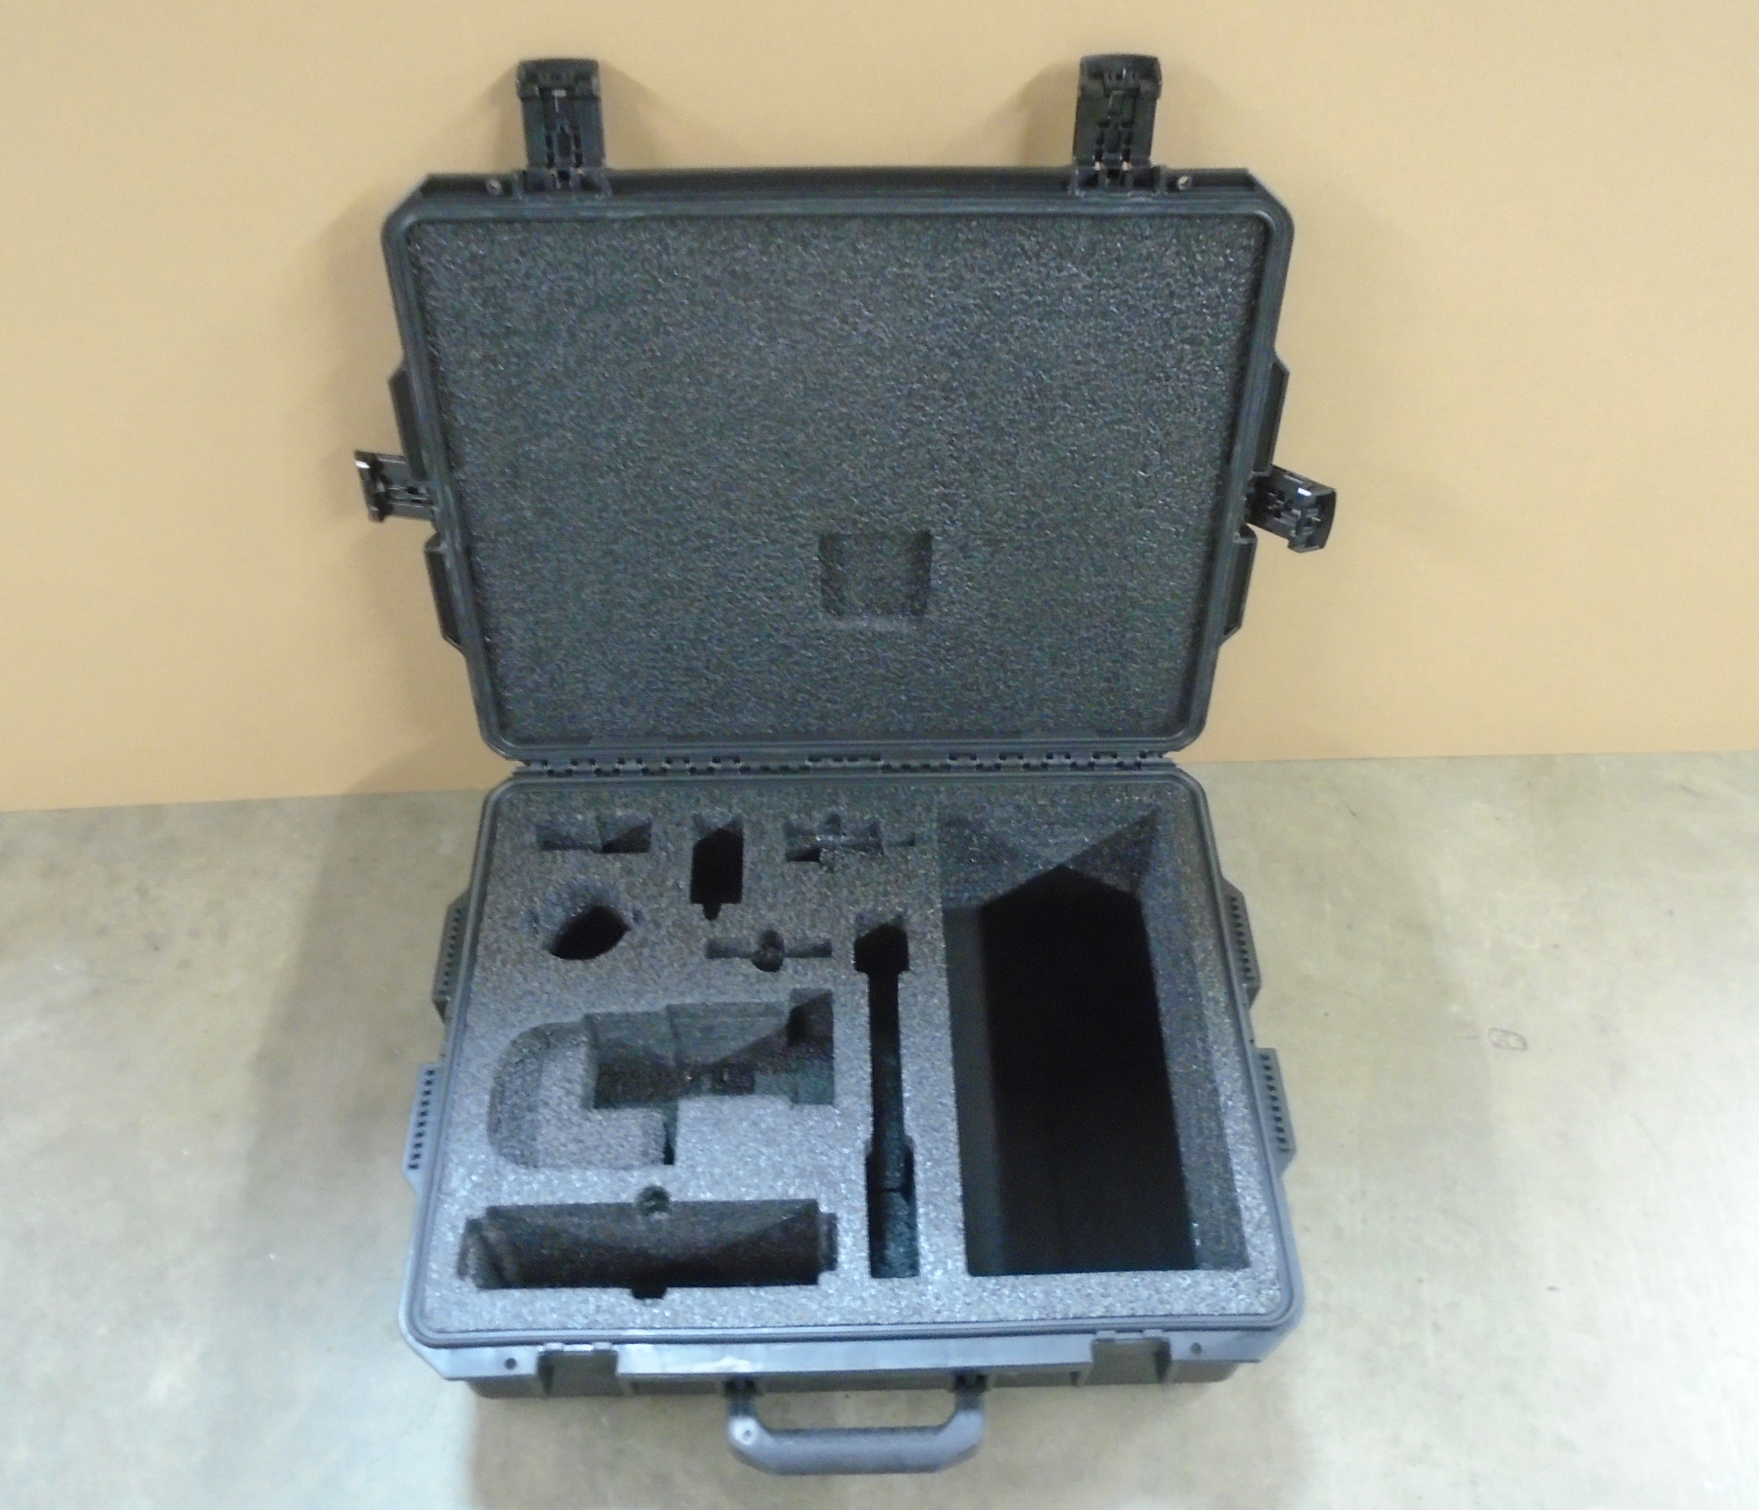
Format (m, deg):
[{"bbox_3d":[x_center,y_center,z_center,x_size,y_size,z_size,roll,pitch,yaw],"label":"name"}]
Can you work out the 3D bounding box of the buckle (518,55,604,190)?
[{"bbox_3d":[-0.196,-0.391,0.942,0.047,0.075,0.021,-1,39,-1],"label":"buckle"}]

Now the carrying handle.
[{"bbox_3d":[-0.015,0.437,1.000,0.168,0.028,0.066,-1,53,-1],"label":"carrying handle"}]

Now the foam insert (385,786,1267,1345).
[{"bbox_3d":[-0.022,0.241,1.165,0.560,0.150,0.429,-1,53,-1],"label":"foam insert"}]

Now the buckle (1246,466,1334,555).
[{"bbox_3d":[0.298,-0.183,1.109,0.069,0.047,0.021,31,48,32],"label":"buckle"}]

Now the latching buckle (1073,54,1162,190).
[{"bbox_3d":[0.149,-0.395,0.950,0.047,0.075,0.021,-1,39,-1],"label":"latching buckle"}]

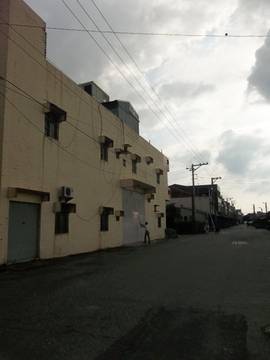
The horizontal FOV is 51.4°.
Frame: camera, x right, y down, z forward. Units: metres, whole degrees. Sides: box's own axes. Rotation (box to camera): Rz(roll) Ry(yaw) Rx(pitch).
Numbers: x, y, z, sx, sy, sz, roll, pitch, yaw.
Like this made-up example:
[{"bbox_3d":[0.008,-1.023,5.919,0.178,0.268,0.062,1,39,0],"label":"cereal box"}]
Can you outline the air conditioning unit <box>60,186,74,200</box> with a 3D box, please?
[{"bbox_3d":[-3.490,0.644,14.388,0.320,0.520,0.740,-4,-10,22],"label":"air conditioning unit"}]

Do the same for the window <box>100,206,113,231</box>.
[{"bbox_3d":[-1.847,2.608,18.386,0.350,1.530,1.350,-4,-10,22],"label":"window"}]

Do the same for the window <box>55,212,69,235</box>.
[{"bbox_3d":[-3.674,2.201,14.231,0.160,1.060,1.150,-4,-10,22],"label":"window"}]

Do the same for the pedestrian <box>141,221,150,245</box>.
[{"bbox_3d":[0.855,4.239,22.616,0.750,1.743,0.500,-3,-9,14],"label":"pedestrian"}]

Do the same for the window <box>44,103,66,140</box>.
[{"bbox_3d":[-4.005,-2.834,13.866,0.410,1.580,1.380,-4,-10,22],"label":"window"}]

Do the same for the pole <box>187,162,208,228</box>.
[{"bbox_3d":[10.001,2.934,45.005,3.406,11.179,0.600,-4,-10,22],"label":"pole"}]

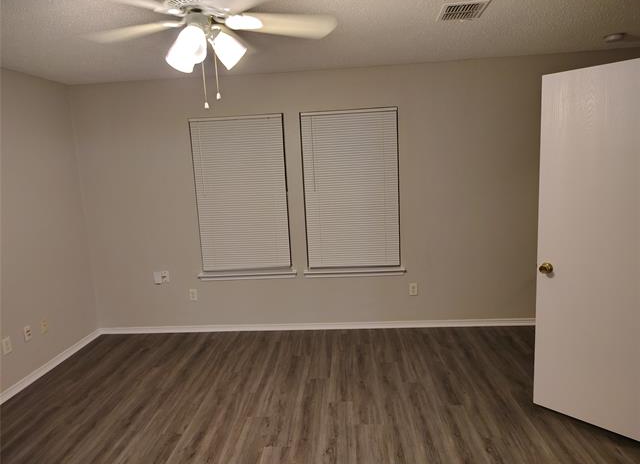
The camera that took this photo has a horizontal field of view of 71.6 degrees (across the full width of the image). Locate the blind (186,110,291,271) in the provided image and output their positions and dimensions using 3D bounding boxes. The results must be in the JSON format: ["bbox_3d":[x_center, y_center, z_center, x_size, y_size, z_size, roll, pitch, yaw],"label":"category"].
[{"bbox_3d":[-0.743,-0.347,4.221,0.885,1.475,0.045,-2,9,4],"label":"blind"}]

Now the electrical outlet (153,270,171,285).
[{"bbox_3d":[-1.557,0.454,4.360,0.160,0.125,0.025,-2,9,4],"label":"electrical outlet"}]

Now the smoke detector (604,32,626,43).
[{"bbox_3d":[2.183,-1.434,3.286,0.140,0.037,0.140,-2,9,4],"label":"smoke detector"}]

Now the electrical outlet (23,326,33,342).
[{"bbox_3d":[-2.304,0.800,3.507,0.012,0.118,0.072,-2,9,4],"label":"electrical outlet"}]

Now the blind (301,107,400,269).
[{"bbox_3d":[0.295,-0.378,4.142,0.885,1.475,0.045,-2,9,4],"label":"blind"}]

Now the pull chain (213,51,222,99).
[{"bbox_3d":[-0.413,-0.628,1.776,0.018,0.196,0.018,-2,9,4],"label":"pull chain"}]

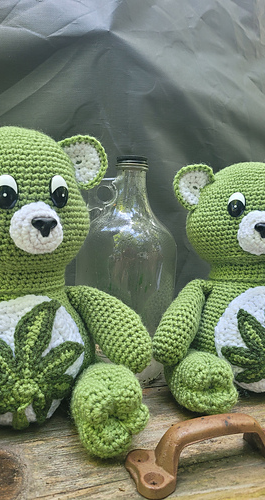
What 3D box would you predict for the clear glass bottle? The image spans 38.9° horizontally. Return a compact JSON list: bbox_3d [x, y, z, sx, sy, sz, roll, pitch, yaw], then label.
[{"bbox_3d":[-0.008,0.020,0.475,0.125,0.268,0.125,3,5,0],"label":"clear glass bottle"}]

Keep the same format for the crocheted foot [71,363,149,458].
[{"bbox_3d":[-0.018,0.133,0.312,0.061,0.069,0.072,1,6,-25],"label":"crocheted foot"}]

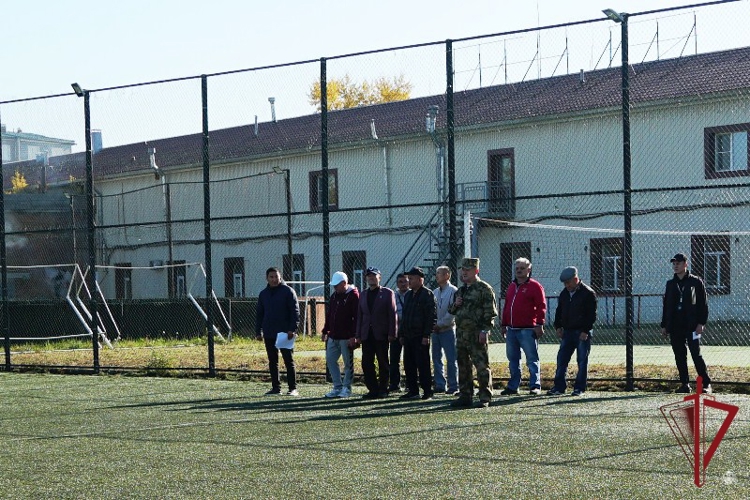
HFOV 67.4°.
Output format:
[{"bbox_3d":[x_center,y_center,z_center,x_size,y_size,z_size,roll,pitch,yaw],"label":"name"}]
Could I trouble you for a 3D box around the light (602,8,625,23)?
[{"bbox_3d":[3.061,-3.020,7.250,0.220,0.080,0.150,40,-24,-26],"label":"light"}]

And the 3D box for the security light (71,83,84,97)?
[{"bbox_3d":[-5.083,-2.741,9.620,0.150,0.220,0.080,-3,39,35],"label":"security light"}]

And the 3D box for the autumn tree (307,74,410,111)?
[{"bbox_3d":[-0.920,-4.868,42.573,8.600,17.121,8.000,-1,-3,0],"label":"autumn tree"}]

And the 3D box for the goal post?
[{"bbox_3d":[-5.619,1.364,14.399,3.300,2.040,1.200,-2,-3,7],"label":"goal post"}]

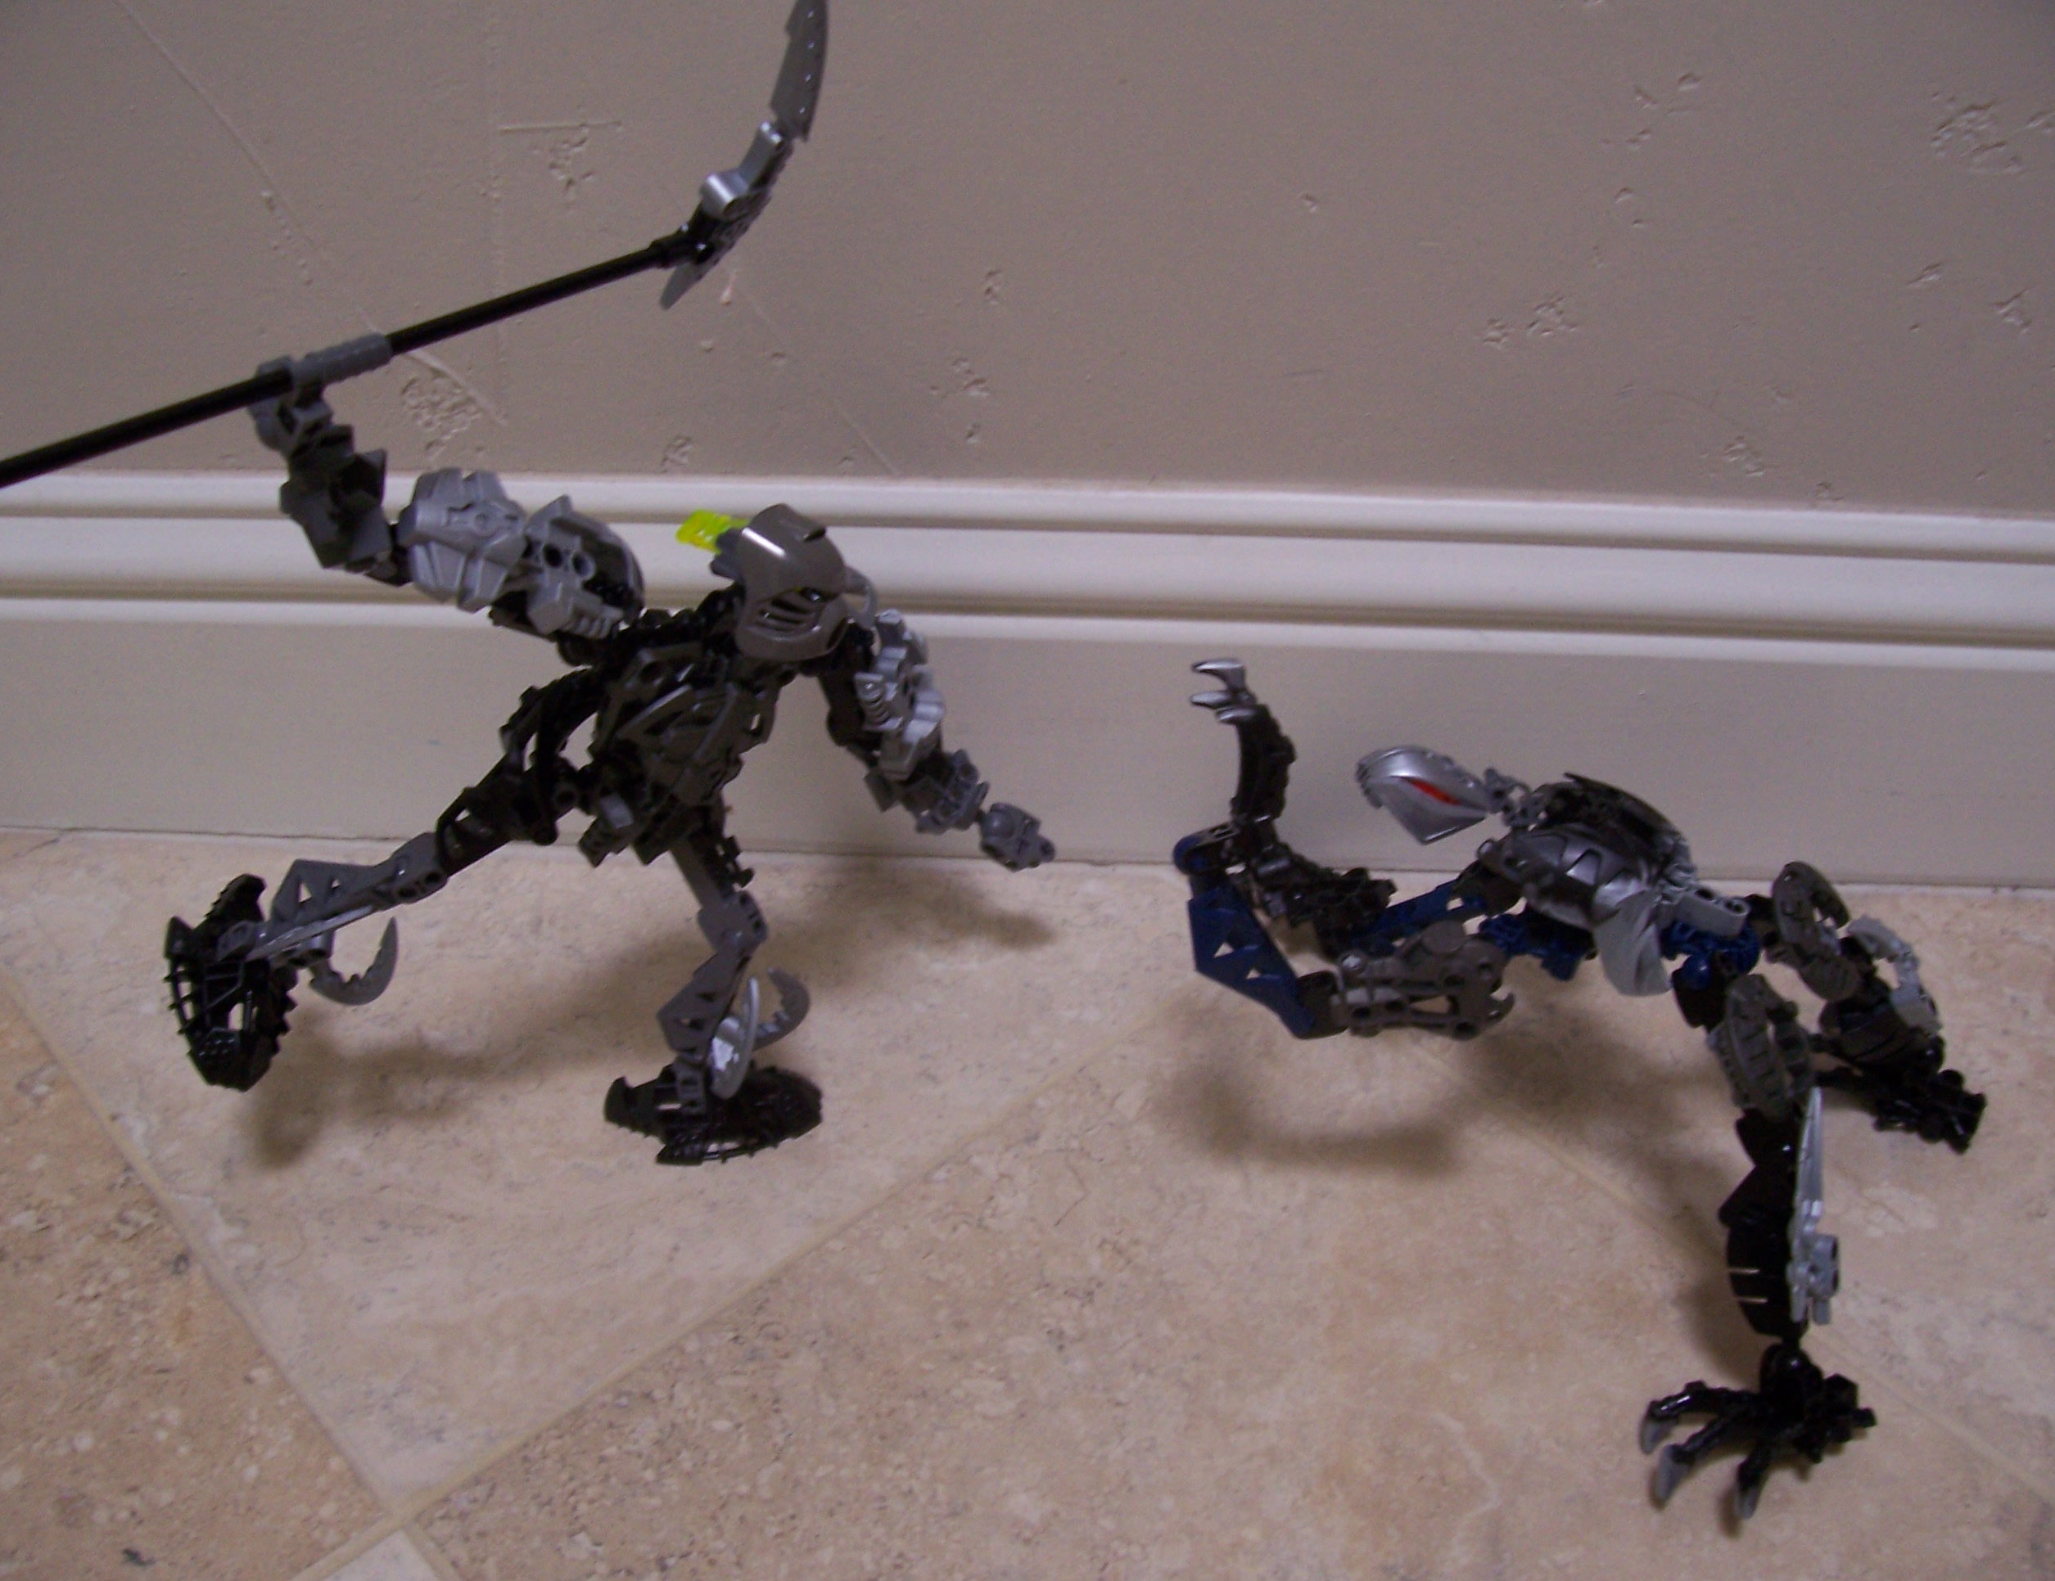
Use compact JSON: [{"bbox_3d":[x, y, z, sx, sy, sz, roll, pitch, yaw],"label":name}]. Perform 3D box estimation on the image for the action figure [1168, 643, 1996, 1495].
[{"bbox_3d":[0.159,0.040,0.528,0.248,0.190,0.208,1,40,0],"label":"action figure"}]

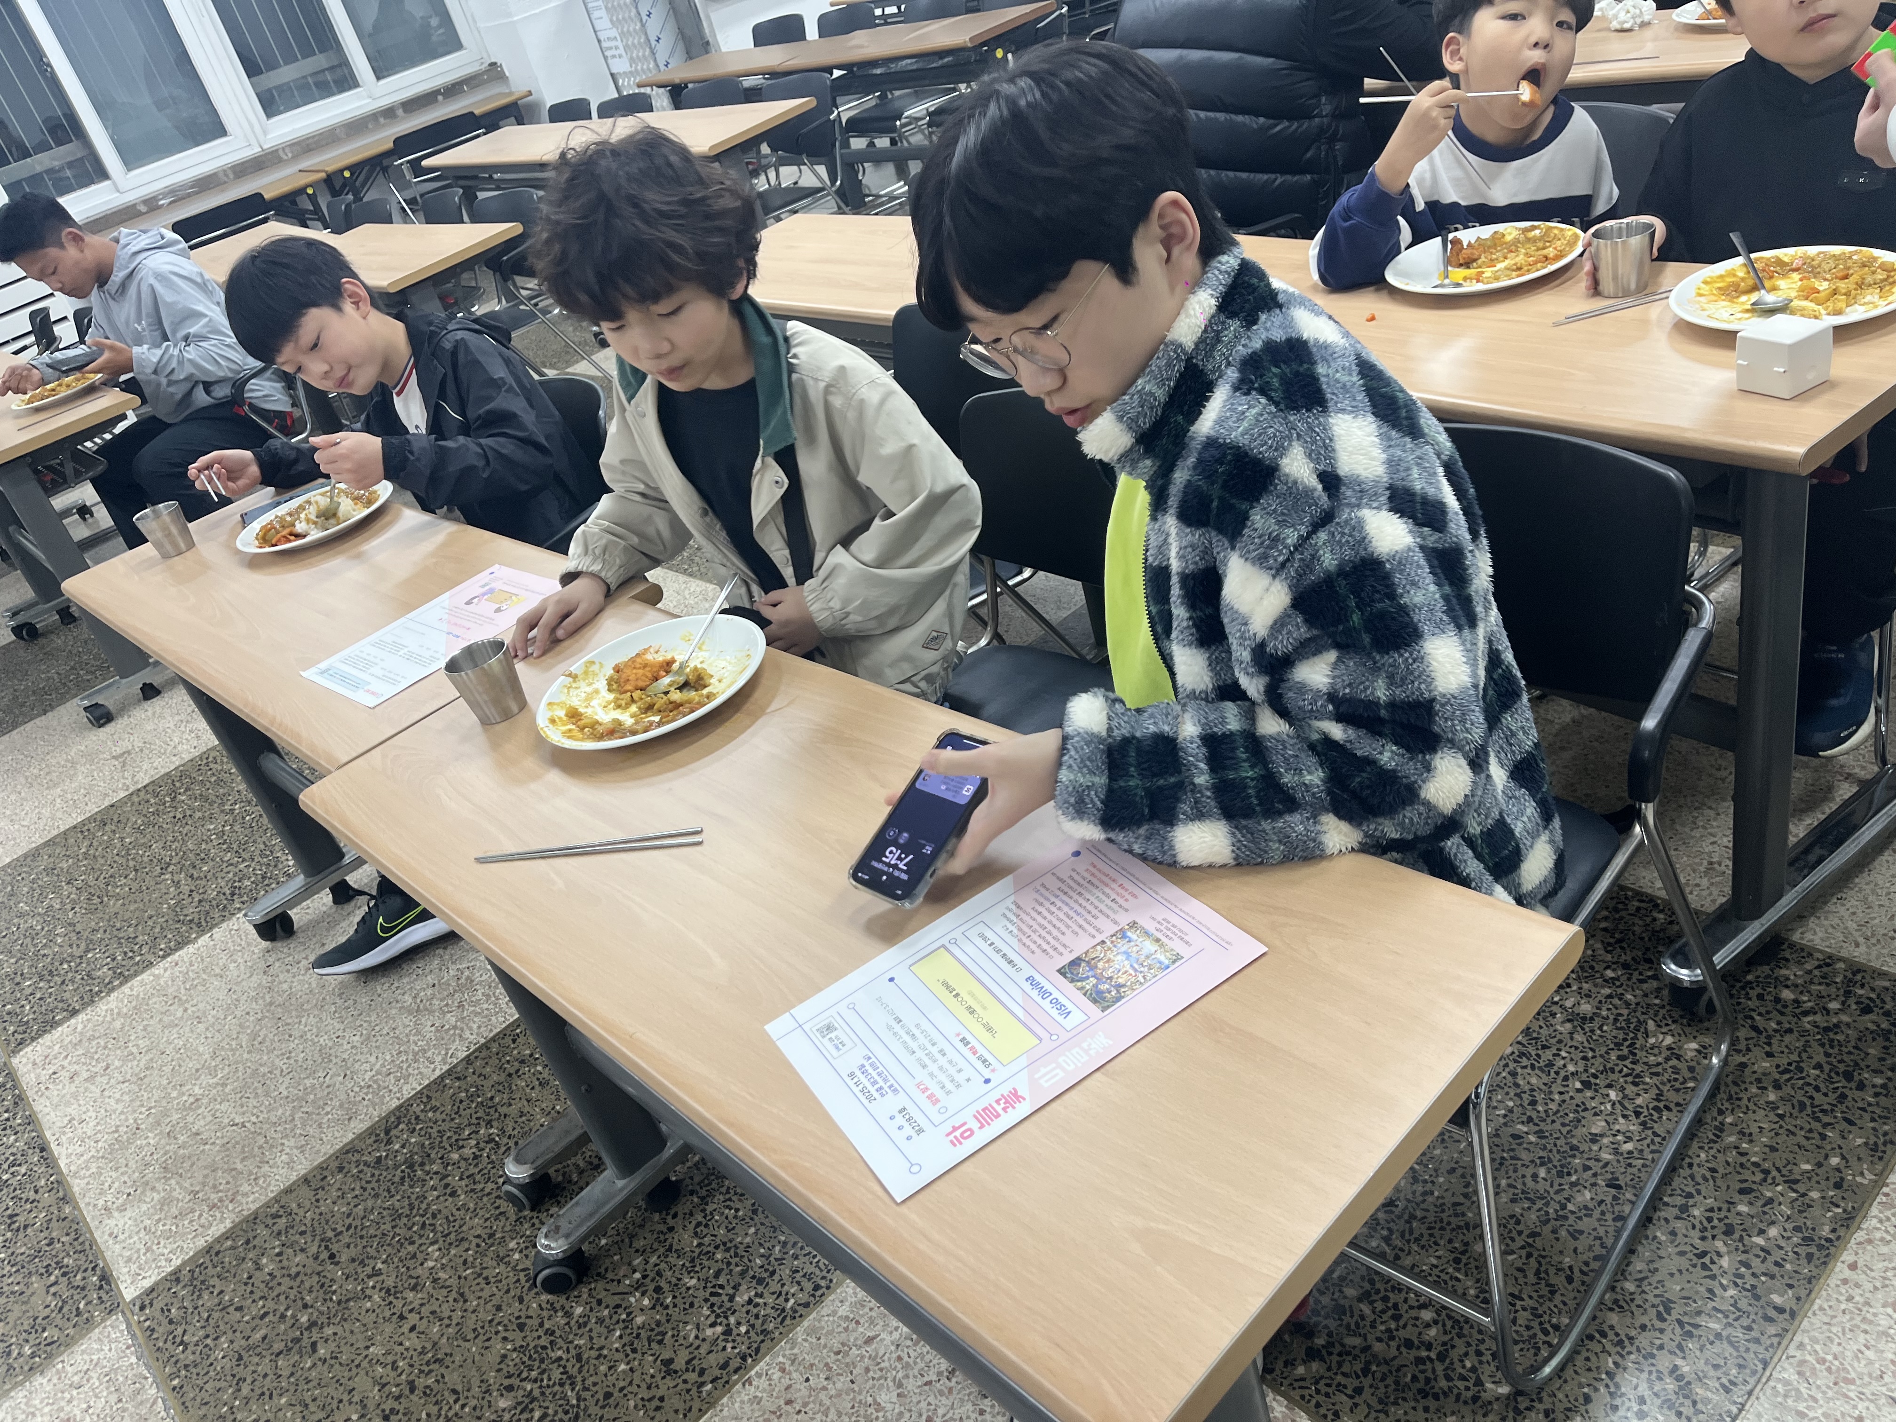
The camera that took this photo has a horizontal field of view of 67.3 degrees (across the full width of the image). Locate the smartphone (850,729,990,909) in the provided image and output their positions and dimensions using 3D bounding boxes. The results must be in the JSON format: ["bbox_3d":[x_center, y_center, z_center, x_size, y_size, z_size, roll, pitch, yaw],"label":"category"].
[{"bbox_3d":[-0.013,0.085,1.125,0.076,0.012,0.152,15,65,47],"label":"smartphone"}]

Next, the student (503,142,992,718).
[{"bbox_3d":[-0.128,-0.061,1.686,0.530,1.250,0.620,15,44,41],"label":"student"}]

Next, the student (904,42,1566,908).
[{"bbox_3d":[0.260,0.071,1.261,0.700,1.280,0.520,-29,33,-18],"label":"student"}]

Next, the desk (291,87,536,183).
[{"bbox_3d":[-2.612,-2.650,7.447,1.200,0.740,0.450,-37,36,-29],"label":"desk"}]

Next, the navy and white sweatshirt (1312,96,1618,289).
[{"bbox_3d":[0.818,-0.630,2.063,0.420,0.430,0.370,8,40,36],"label":"navy and white sweatshirt"}]

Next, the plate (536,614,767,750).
[{"bbox_3d":[-0.307,-0.024,1.500,0.257,0.027,0.257,-13,32,8],"label":"plate"}]

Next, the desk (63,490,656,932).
[{"bbox_3d":[-0.865,0.118,2.279,1.210,0.720,0.490,18,46,44],"label":"desk"}]

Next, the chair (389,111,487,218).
[{"bbox_3d":[-2.448,-2.516,7.086,0.540,0.820,0.530,-37,37,-29],"label":"chair"}]

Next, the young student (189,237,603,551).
[{"bbox_3d":[-0.885,-0.204,2.423,0.780,1.140,0.620,-32,34,-22],"label":"young student"}]

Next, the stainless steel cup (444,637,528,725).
[{"bbox_3d":[-0.500,-0.030,1.556,0.072,0.074,0.072,-13,32,8],"label":"stainless steel cup"}]

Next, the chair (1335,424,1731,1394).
[{"bbox_3d":[0.471,0.142,1.488,0.530,0.820,0.540,-37,37,-29],"label":"chair"}]

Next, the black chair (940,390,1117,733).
[{"bbox_3d":[0.166,0.033,1.848,0.560,0.800,0.540,-37,36,-29],"label":"black chair"}]

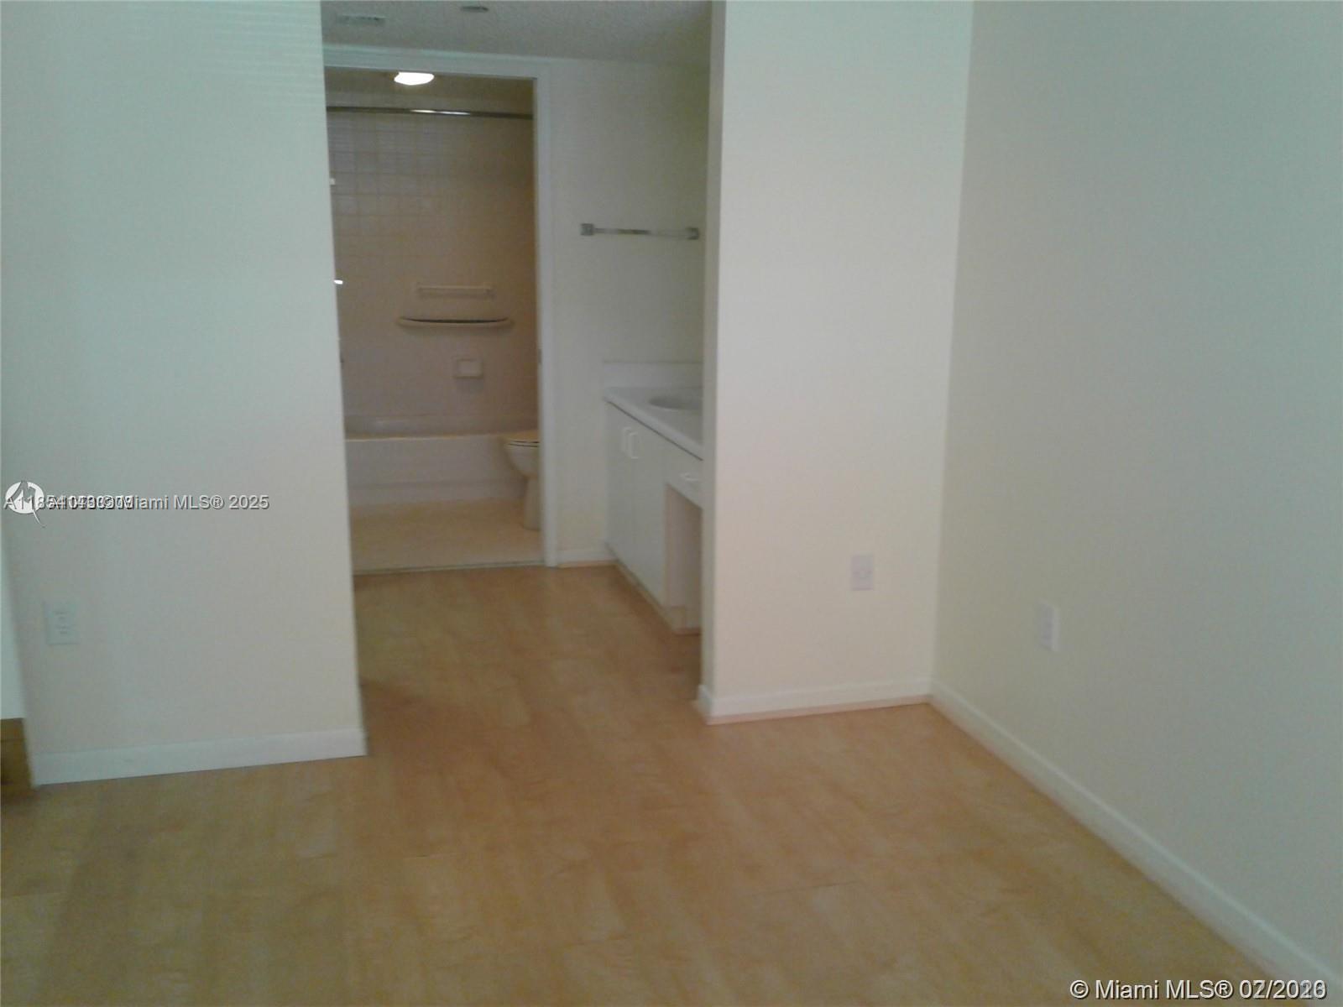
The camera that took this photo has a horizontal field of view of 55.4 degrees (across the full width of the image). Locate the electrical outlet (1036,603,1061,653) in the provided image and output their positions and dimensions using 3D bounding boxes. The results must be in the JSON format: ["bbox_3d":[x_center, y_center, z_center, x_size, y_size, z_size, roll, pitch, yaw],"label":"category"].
[{"bbox_3d":[1.004,0.324,3.417,0.016,0.115,0.074,-3,13,-15],"label":"electrical outlet"}]

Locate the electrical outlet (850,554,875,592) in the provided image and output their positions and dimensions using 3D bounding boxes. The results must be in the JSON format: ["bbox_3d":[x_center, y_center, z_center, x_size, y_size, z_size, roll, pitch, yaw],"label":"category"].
[{"bbox_3d":[0.594,0.217,3.957,0.072,0.115,0.012,-3,13,-15],"label":"electrical outlet"}]

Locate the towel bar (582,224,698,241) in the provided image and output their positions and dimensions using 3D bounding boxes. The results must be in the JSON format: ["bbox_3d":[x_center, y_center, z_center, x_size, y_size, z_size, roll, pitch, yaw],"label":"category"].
[{"bbox_3d":[-0.131,-1.149,5.415,0.504,0.050,0.070,-3,13,-15],"label":"towel bar"}]

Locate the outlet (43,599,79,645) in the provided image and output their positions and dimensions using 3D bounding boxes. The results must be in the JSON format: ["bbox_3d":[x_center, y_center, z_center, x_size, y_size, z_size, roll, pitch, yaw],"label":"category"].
[{"bbox_3d":[-1.607,0.318,3.380,0.074,0.115,0.012,-3,13,-15],"label":"outlet"}]

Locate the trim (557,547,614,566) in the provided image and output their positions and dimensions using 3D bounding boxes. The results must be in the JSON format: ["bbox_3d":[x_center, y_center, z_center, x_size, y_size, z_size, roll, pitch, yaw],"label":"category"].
[{"bbox_3d":[-0.380,0.237,5.682,0.266,0.083,0.018,-3,13,-15],"label":"trim"}]

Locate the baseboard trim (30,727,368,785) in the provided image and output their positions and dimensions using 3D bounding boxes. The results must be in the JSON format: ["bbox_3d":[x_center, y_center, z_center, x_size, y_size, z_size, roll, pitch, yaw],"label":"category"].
[{"bbox_3d":[-1.293,0.695,3.550,0.869,0.086,0.018,-3,13,-15],"label":"baseboard trim"}]

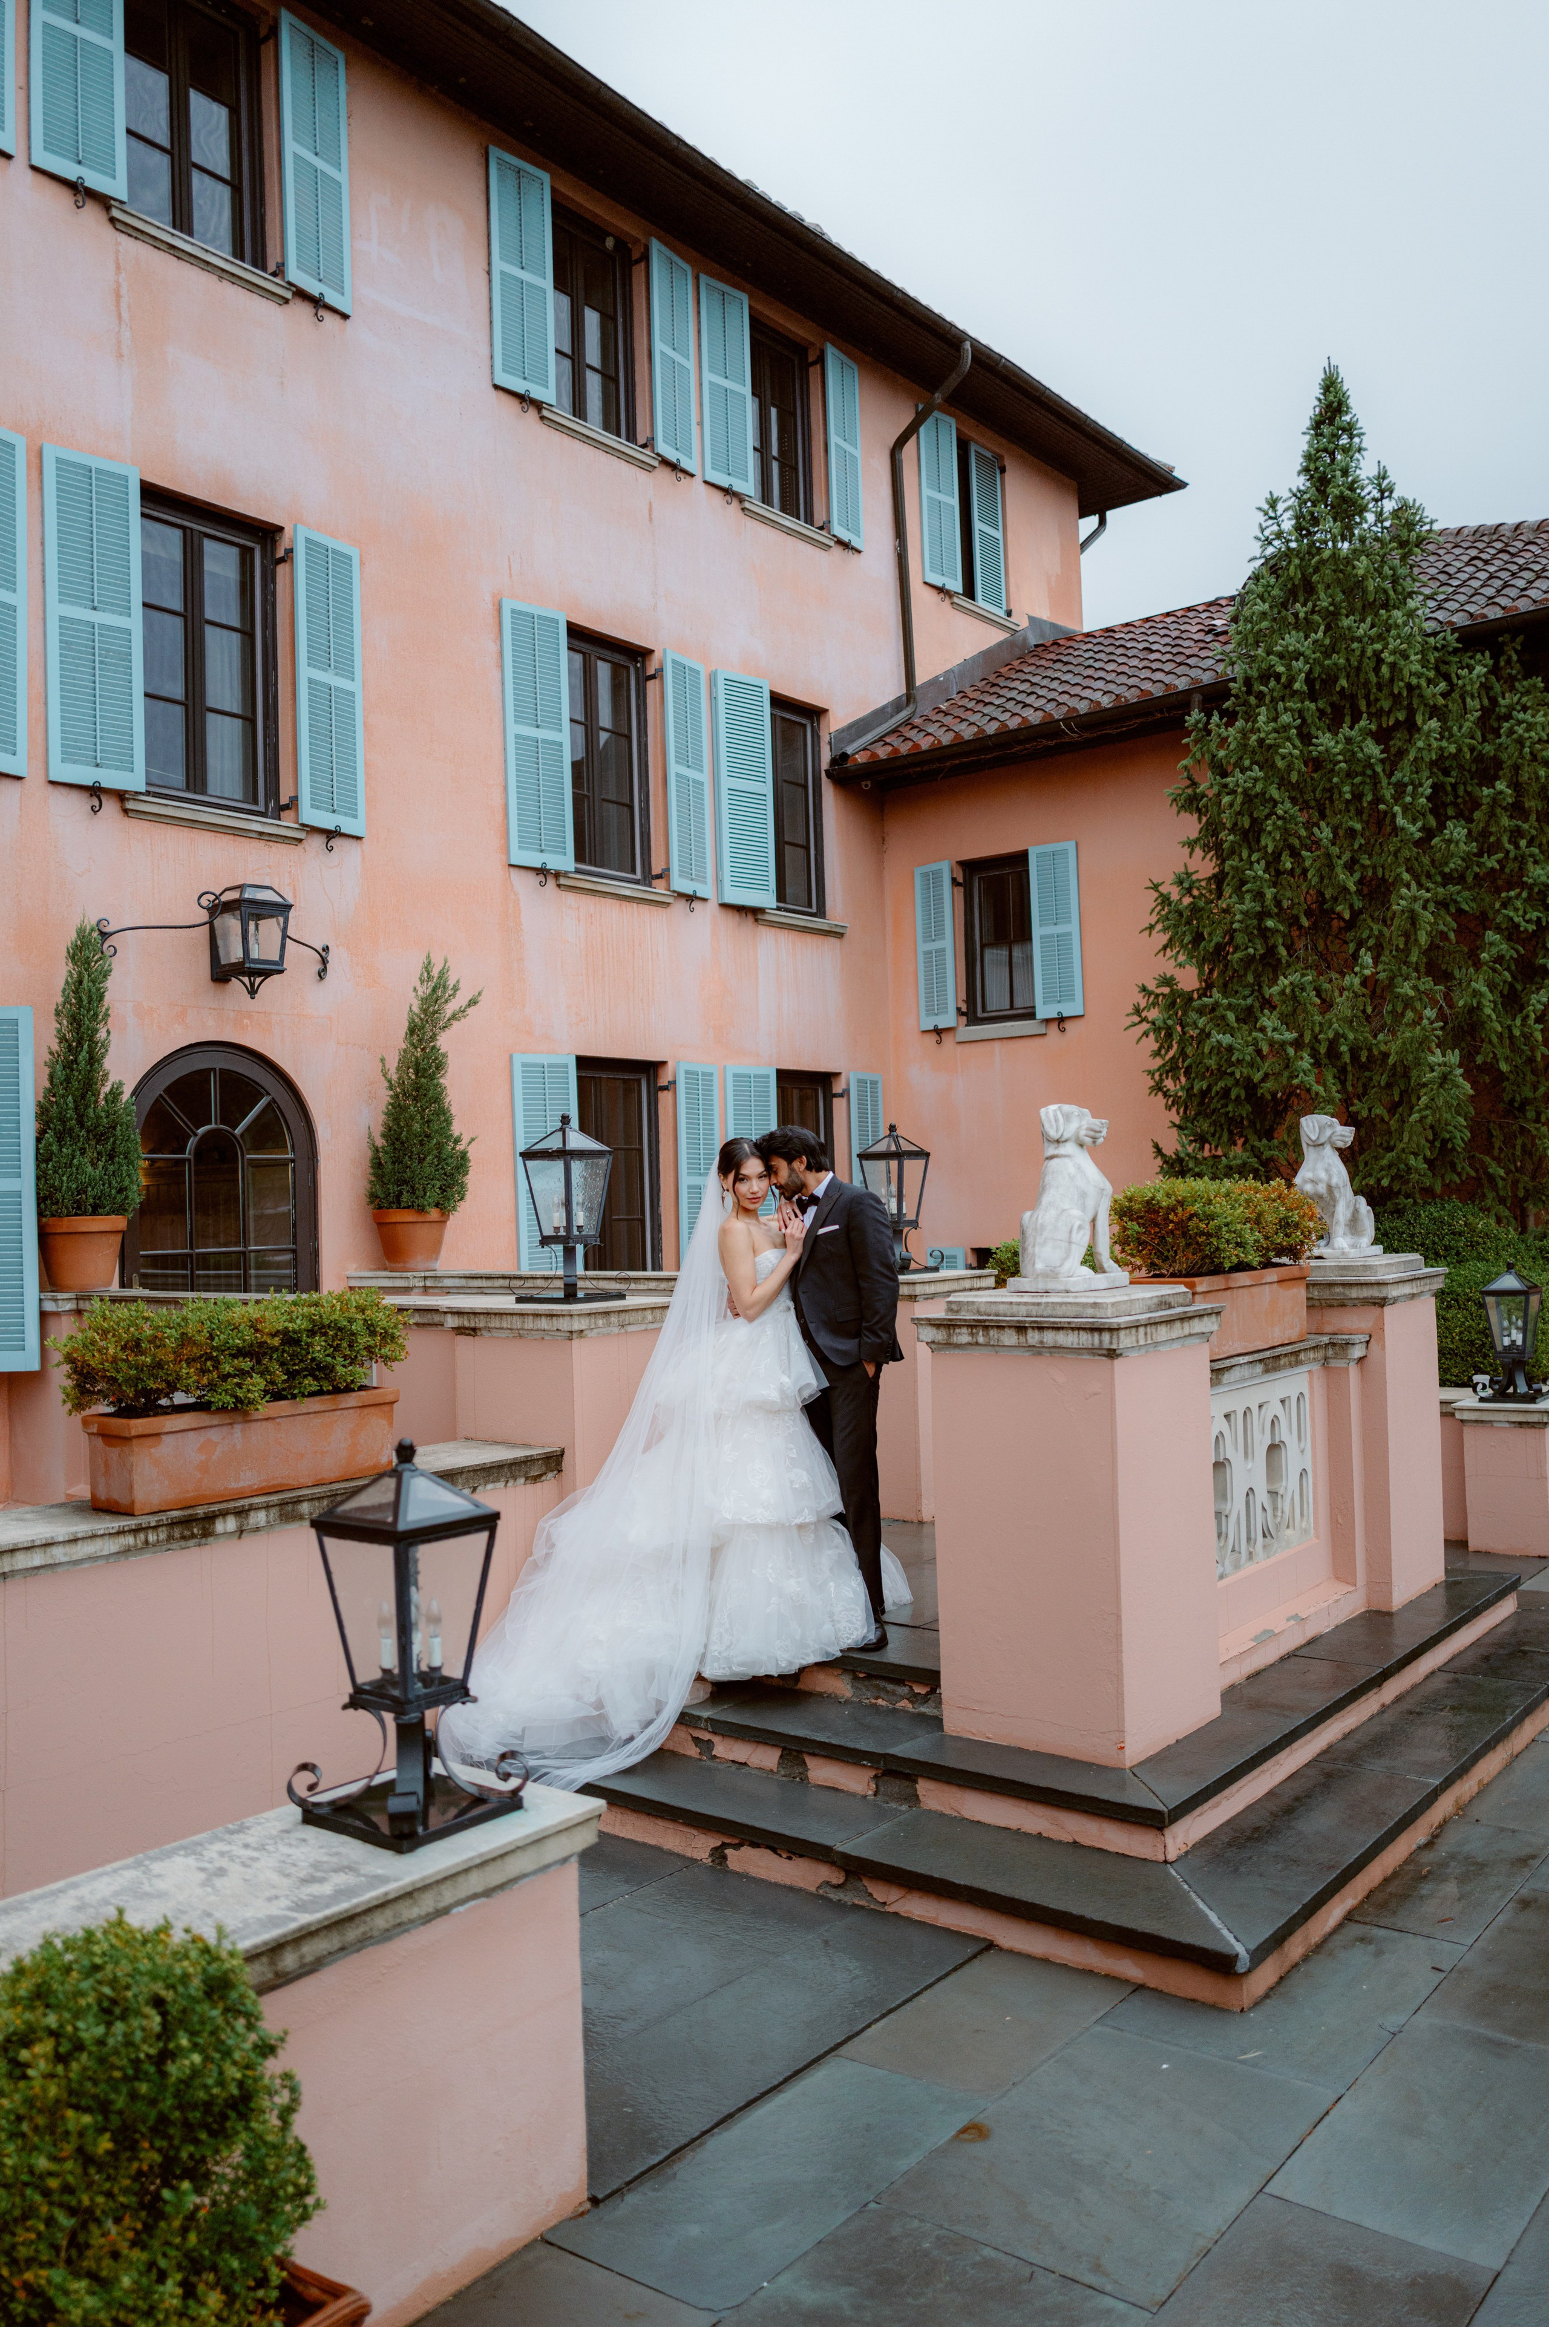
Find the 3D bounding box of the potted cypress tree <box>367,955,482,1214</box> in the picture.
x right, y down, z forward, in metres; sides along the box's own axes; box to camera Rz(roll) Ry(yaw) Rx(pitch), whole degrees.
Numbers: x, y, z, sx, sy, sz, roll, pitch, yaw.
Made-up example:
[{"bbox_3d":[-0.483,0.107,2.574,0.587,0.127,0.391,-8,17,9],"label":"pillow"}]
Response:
[{"bbox_3d":[-2.084,-0.470,10.750,0.600,1.530,0.620,-2,-1,0],"label":"potted cypress tree"}]

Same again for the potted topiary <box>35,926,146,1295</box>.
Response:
[{"bbox_3d":[-3.325,-0.274,8.812,0.560,1.820,0.560,-2,-1,37],"label":"potted topiary"}]

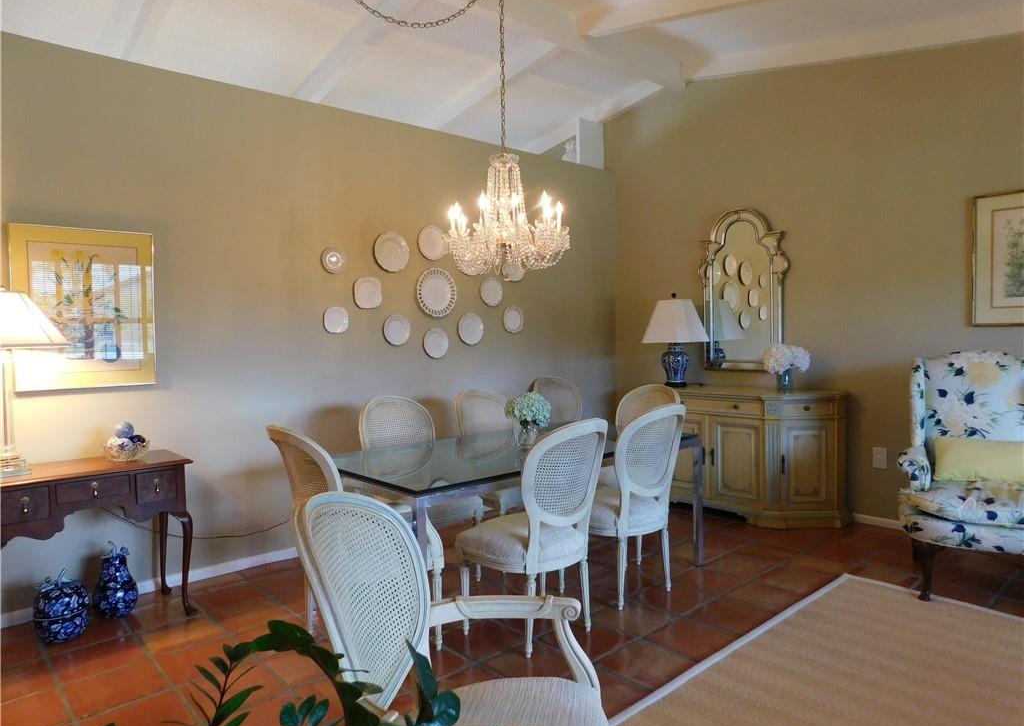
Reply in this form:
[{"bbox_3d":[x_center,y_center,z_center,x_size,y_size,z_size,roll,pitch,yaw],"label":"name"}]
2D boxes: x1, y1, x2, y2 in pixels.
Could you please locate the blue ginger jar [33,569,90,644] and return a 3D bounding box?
[{"bbox_3d":[-1.967,1.053,2.974,0.205,0.310,0.205,-3,4,-42],"label":"blue ginger jar"}]

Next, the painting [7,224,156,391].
[{"bbox_3d":[-2.041,-0.258,3.271,0.590,0.755,0.030,-3,4,-42],"label":"painting"}]

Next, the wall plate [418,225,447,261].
[{"bbox_3d":[-0.535,-0.811,4.607,0.232,0.232,0.025,-3,4,-42],"label":"wall plate"}]

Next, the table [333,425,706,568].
[{"bbox_3d":[0.048,0.782,3.455,1.888,0.734,0.919,-3,3,-42],"label":"table"}]

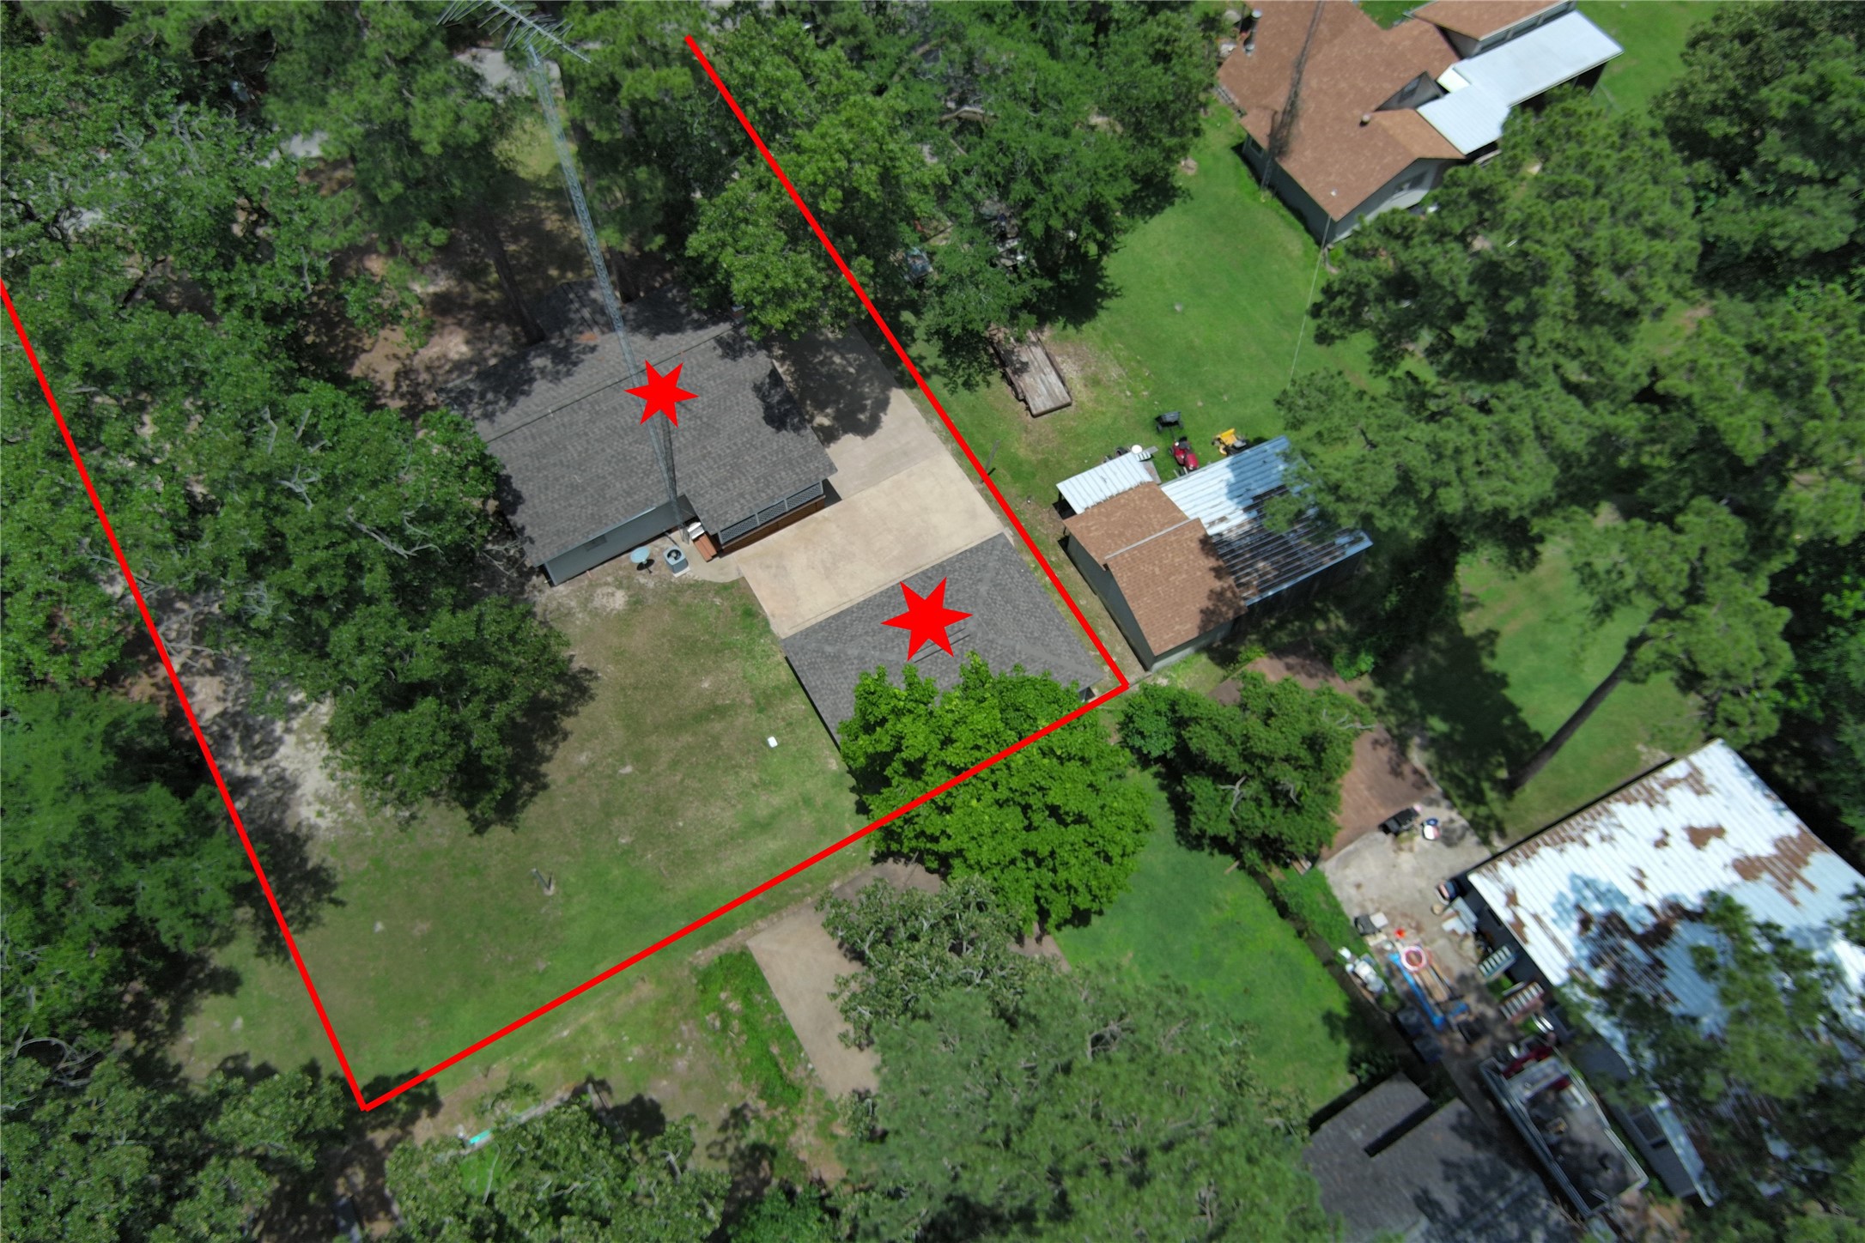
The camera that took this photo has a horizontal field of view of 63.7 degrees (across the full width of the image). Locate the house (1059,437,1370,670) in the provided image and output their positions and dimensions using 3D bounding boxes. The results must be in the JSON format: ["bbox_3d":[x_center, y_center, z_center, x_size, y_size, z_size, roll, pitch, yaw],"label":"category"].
[{"bbox_3d":[11.019,-3.884,60.535,10.240,3.450,8.590,-25,66,-12],"label":"house"}]

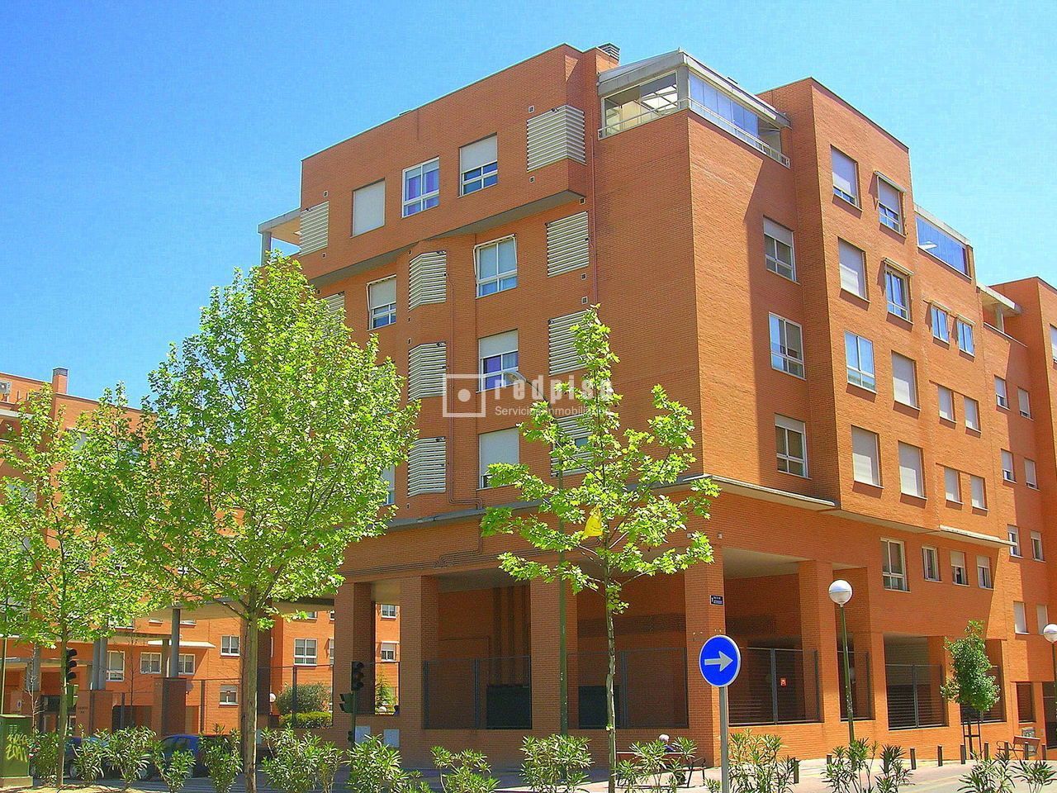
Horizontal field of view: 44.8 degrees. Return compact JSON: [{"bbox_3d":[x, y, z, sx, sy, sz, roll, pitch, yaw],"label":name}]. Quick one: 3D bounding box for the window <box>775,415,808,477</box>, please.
[{"bbox_3d":[7.564,1.467,37.201,0.180,1.666,1.747,-12,-18,40],"label":"window"}]

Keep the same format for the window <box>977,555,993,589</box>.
[{"bbox_3d":[16.443,6.376,46.443,0.160,1.160,1.270,-12,-18,40],"label":"window"}]

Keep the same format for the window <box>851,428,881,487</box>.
[{"bbox_3d":[10.441,1.889,39.712,0.158,1.723,1.870,-12,-18,40],"label":"window"}]

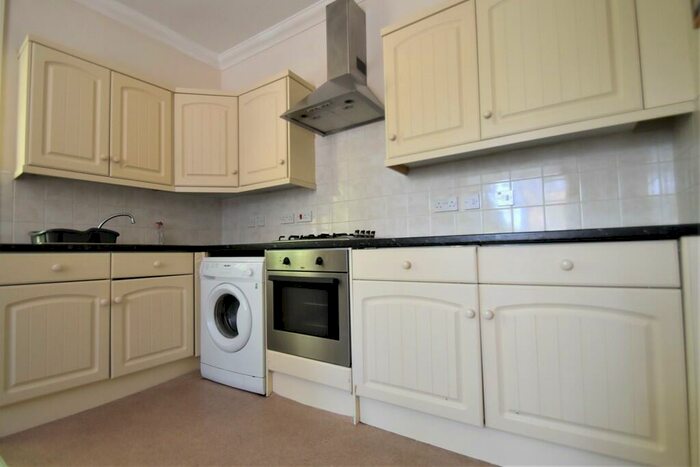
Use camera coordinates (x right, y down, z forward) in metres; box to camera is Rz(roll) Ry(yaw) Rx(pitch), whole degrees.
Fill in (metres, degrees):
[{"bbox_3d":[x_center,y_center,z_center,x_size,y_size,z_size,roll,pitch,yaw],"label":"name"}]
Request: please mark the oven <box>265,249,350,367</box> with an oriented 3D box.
[{"bbox_3d":[-0.124,0.407,1.872,0.588,0.598,0.570,-3,-4,29],"label":"oven"}]

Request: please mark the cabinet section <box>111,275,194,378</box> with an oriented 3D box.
[{"bbox_3d":[-1.454,0.580,1.999,0.450,0.570,0.500,-3,-4,29],"label":"cabinet section"}]

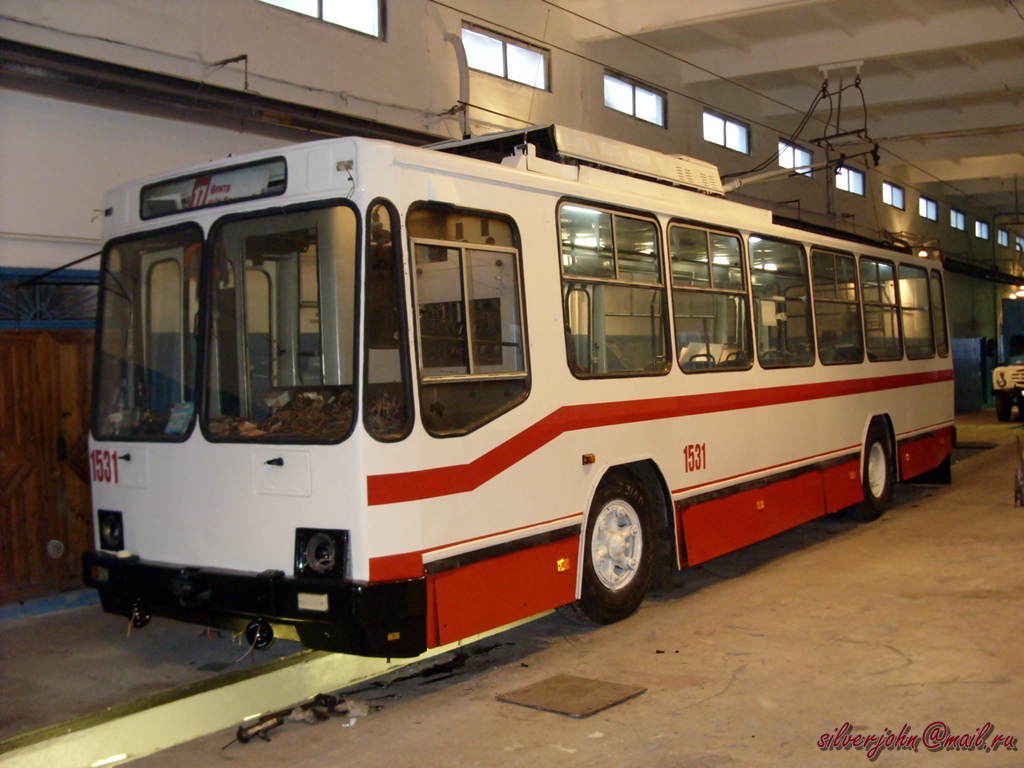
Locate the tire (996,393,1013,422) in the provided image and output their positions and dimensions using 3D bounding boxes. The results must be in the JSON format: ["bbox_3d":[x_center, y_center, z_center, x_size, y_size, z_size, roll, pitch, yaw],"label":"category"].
[{"bbox_3d":[11.626,0.402,26.499,0.270,0.980,0.980,-2,1,35],"label":"tire"}]

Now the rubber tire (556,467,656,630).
[{"bbox_3d":[0.594,1.097,7.752,0.290,1.050,1.050,-2,1,35],"label":"rubber tire"}]

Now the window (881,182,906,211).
[{"bbox_3d":[8.884,-4.372,26.169,0.120,0.460,1.700,-2,1,35],"label":"window"}]

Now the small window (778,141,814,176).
[{"bbox_3d":[5.312,-4.173,21.006,0.120,0.460,1.700,-2,1,35],"label":"small window"}]

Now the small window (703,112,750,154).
[{"bbox_3d":[3.510,-4.090,18.403,0.120,0.460,1.700,-2,1,35],"label":"small window"}]

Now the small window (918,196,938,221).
[{"bbox_3d":[10.627,-4.439,28.687,0.120,0.460,1.700,-2,1,35],"label":"small window"}]

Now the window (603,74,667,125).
[{"bbox_3d":[1.734,-3.982,15.834,0.120,0.460,1.700,-2,1,35],"label":"window"}]

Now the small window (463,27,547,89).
[{"bbox_3d":[-0.073,-3.811,13.220,0.120,0.460,1.700,-2,1,35],"label":"small window"}]

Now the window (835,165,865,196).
[{"bbox_3d":[7.098,-4.249,23.587,0.120,0.460,1.700,-2,1,35],"label":"window"}]

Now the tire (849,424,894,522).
[{"bbox_3d":[3.914,0.897,12.548,0.310,1.050,1.050,-2,1,35],"label":"tire"}]

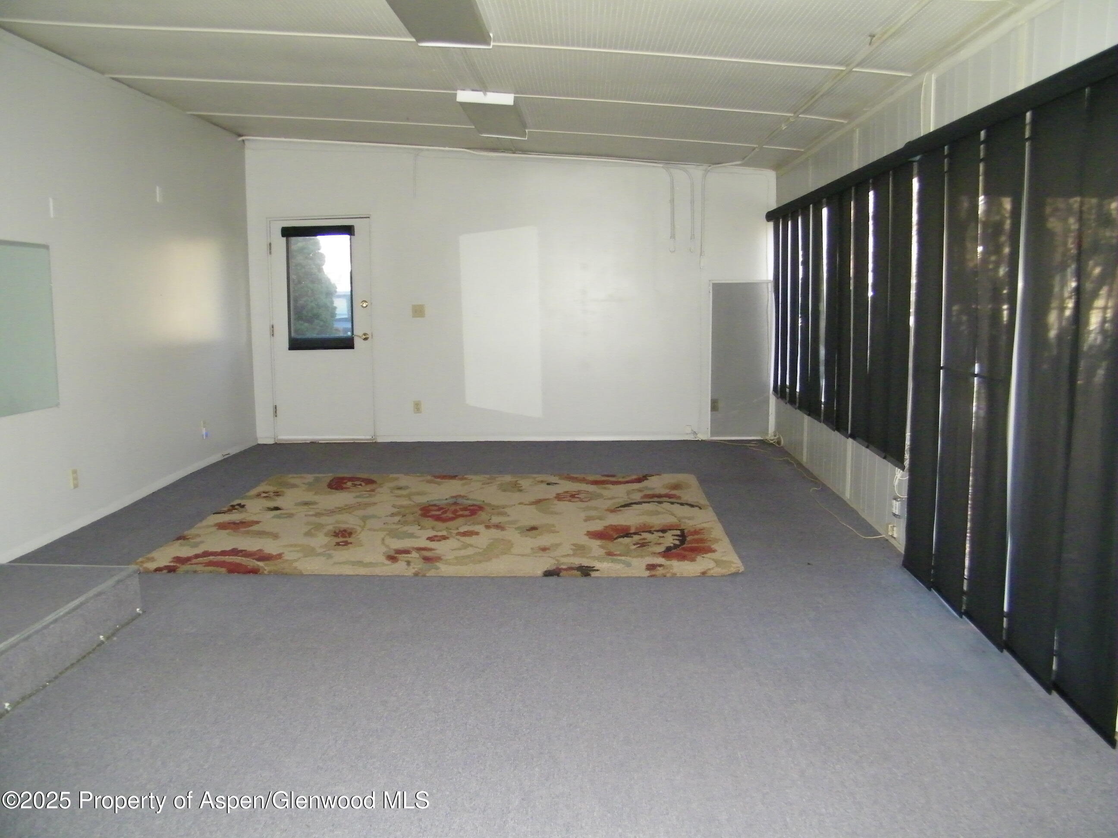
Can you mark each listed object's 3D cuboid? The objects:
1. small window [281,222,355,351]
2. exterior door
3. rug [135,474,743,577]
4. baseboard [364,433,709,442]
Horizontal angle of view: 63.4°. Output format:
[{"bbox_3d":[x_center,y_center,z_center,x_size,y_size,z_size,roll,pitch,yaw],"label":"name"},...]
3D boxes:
[{"bbox_3d":[-2.187,-1.191,8.234,0.643,1.126,0.060,0,8,3],"label":"small window"},{"bbox_3d":[-2.166,-0.806,8.319,0.927,2.035,0.060,0,8,3],"label":"exterior door"},{"bbox_3d":[-0.600,0.589,5.674,3.131,0.015,2.413,0,8,3],"label":"rug"},{"bbox_3d":[-0.216,0.173,8.349,3.004,0.070,0.015,0,8,3],"label":"baseboard"}]

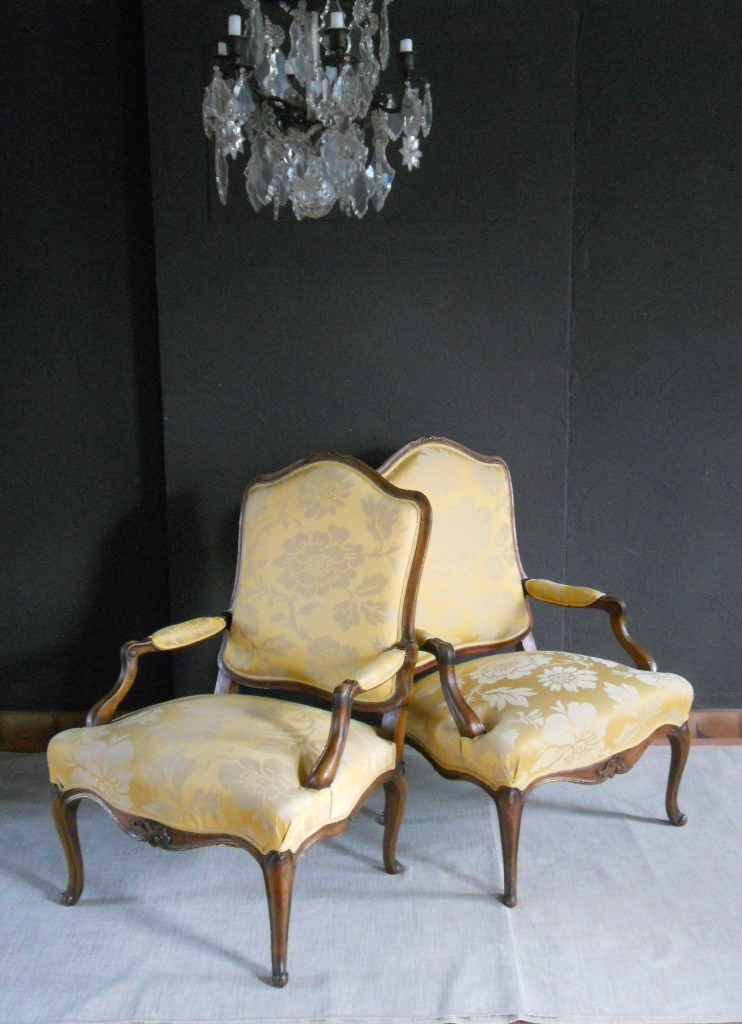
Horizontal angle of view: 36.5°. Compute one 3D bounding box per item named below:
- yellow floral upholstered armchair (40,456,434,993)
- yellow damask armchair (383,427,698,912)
[{"bbox_3d":[-0.273,0.385,2.543,0.670,0.970,0.710,6,12,33],"label":"yellow floral upholstered armchair"},{"bbox_3d":[0.369,0.329,2.844,0.670,0.970,0.710,-8,12,-37],"label":"yellow damask armchair"}]

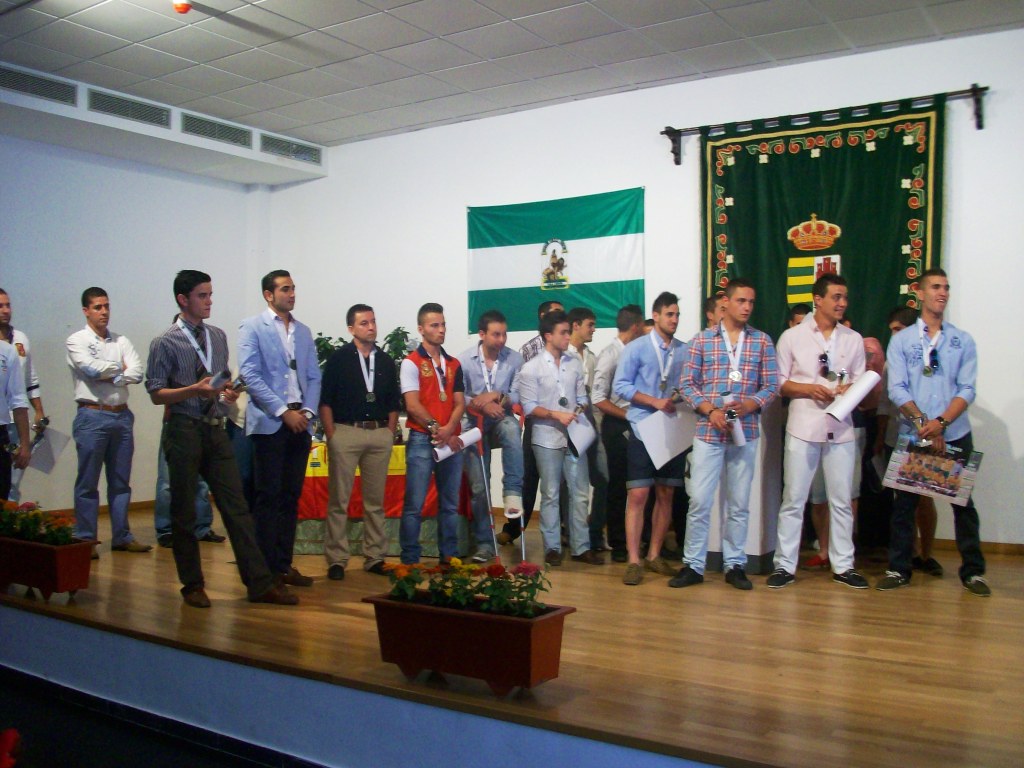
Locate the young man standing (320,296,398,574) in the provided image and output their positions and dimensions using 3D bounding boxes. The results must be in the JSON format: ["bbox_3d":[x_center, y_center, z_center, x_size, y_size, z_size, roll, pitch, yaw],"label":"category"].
[{"bbox_3d":[-0.960,0.345,6.330,0.530,1.690,0.360,0,0,-22],"label":"young man standing"}]

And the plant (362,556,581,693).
[{"bbox_3d":[-0.175,0.935,3.950,0.820,0.500,0.330,0,0,33],"label":"plant"}]

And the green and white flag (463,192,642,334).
[{"bbox_3d":[0.348,-1.025,8.650,1.750,1.155,0.030,0,0,33],"label":"green and white flag"}]

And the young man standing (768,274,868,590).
[{"bbox_3d":[1.813,0.268,5.950,0.560,1.820,0.340,0,0,-2],"label":"young man standing"}]

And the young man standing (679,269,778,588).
[{"bbox_3d":[1.291,0.287,5.970,0.570,1.800,0.420,0,0,3],"label":"young man standing"}]

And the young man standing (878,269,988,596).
[{"bbox_3d":[2.425,0.263,5.800,0.620,1.840,0.430,0,0,15],"label":"young man standing"}]

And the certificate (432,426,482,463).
[{"bbox_3d":[-0.342,0.380,6.320,0.300,0.075,0.075,-27,10,-20],"label":"certificate"}]

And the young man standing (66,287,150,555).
[{"bbox_3d":[-2.888,0.250,7.180,0.540,1.890,0.360,0,0,-45],"label":"young man standing"}]

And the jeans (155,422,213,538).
[{"bbox_3d":[-2.442,0.682,7.500,0.430,0.954,0.330,-1,1,-45],"label":"jeans"}]

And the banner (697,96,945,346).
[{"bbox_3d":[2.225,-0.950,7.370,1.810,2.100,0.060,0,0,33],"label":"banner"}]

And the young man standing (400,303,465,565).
[{"bbox_3d":[-0.533,0.320,6.740,0.440,1.740,0.320,0,0,-30],"label":"young man standing"}]

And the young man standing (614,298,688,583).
[{"bbox_3d":[0.856,0.317,6.130,0.520,1.740,0.420,0,0,-23],"label":"young man standing"}]

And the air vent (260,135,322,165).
[{"bbox_3d":[-2.120,-2.250,9.640,0.040,0.175,0.820,0,0,33],"label":"air vent"}]

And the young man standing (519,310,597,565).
[{"bbox_3d":[0.301,0.342,6.800,0.500,1.690,0.420,0,0,-25],"label":"young man standing"}]

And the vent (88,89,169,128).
[{"bbox_3d":[-3.100,-2.225,8.130,0.040,0.175,0.820,0,0,33],"label":"vent"}]

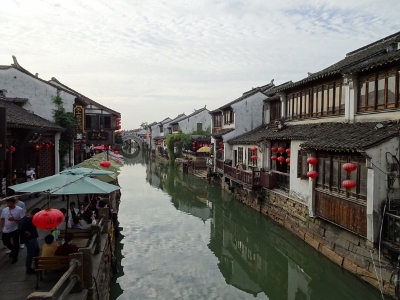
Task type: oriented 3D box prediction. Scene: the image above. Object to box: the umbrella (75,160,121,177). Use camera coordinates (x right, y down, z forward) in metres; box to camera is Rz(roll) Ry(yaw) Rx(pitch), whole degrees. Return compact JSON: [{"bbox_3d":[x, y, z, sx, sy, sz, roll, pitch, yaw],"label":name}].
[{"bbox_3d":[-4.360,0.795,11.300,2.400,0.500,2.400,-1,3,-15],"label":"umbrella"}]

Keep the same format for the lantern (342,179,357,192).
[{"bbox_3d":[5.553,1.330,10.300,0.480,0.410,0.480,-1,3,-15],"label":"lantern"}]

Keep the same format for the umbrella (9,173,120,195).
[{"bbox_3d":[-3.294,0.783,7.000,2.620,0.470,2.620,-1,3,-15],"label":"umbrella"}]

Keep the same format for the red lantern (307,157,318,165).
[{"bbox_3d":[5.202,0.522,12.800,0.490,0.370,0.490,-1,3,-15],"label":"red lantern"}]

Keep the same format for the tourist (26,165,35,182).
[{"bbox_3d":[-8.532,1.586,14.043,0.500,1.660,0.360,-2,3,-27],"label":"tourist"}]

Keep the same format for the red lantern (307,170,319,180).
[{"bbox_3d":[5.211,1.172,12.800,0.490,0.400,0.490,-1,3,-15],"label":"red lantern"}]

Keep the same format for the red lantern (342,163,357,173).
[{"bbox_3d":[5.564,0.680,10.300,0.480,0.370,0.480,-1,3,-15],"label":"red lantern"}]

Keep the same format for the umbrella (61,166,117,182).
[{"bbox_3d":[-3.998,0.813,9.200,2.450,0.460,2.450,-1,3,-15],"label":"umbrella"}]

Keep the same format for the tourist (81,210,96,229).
[{"bbox_3d":[-3.358,2.374,8.377,0.460,1.160,0.620,-1,3,-15],"label":"tourist"}]

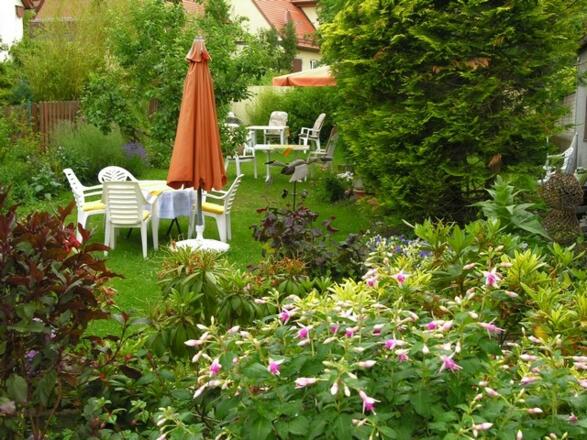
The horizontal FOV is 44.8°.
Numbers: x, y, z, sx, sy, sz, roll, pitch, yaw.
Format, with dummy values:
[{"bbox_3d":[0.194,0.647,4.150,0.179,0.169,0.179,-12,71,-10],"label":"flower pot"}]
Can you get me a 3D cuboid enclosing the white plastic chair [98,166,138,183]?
[{"bbox_3d":[-2.250,-0.250,9.432,0.570,0.875,0.580,-7,13,-34],"label":"white plastic chair"}]

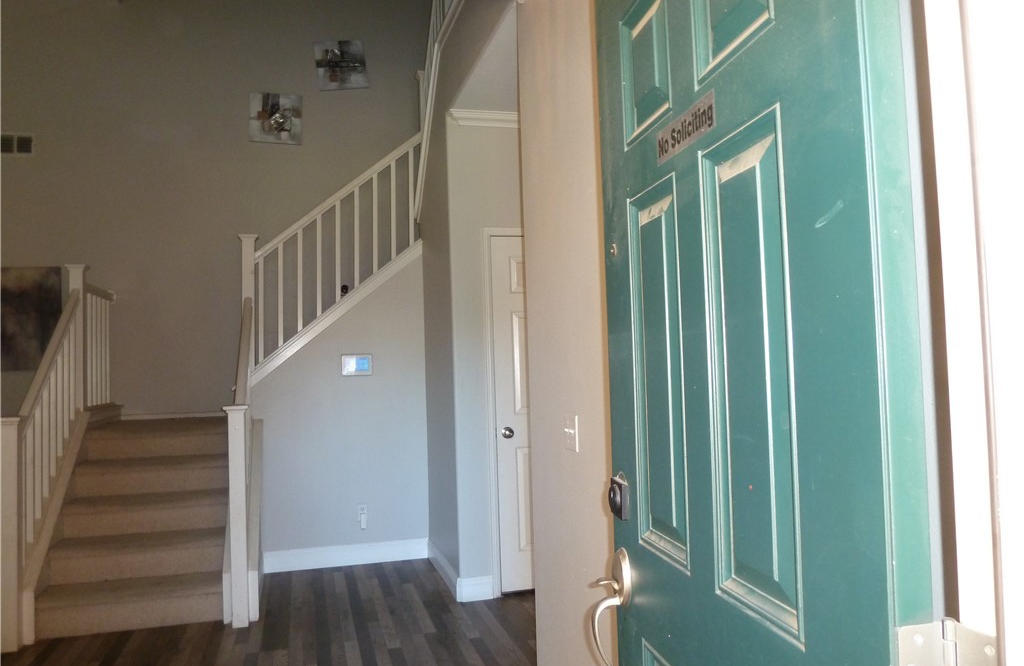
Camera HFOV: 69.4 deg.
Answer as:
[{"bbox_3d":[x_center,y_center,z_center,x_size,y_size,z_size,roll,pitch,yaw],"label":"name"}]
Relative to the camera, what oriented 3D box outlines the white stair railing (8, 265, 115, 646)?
[{"bbox_3d":[-2.698,0.578,4.554,0.130,2.000,2.120,-1,-3,-16],"label":"white stair railing"}]

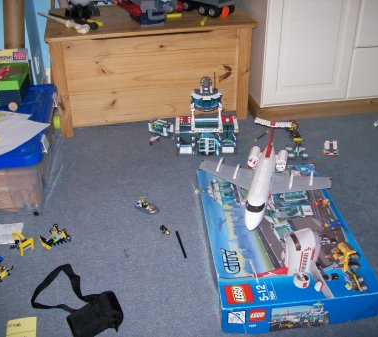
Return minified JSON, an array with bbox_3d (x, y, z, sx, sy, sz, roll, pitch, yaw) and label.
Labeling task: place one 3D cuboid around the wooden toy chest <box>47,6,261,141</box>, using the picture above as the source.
[{"bbox_3d":[-0.170,-0.481,2.196,0.886,0.463,0.390,-6,35,-5],"label":"wooden toy chest"}]

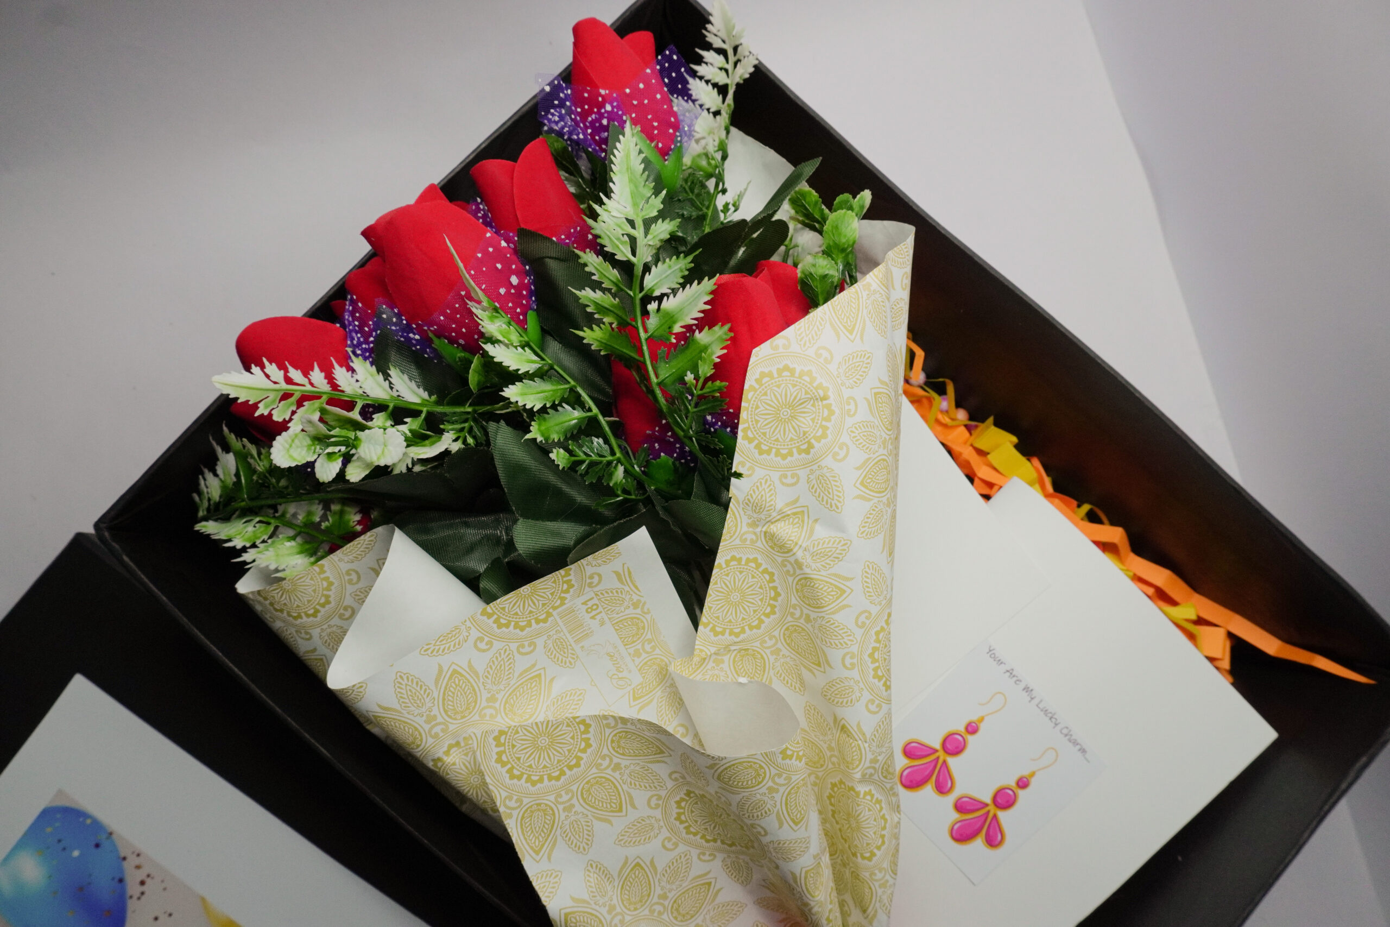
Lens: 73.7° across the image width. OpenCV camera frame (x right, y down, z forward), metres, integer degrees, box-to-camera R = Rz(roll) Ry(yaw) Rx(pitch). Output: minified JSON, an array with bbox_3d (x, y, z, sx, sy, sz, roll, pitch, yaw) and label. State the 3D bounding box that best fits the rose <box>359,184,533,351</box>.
[{"bbox_3d":[-0.090,-0.071,0.335,0.049,0.049,0.061,-41,99,-6],"label":"rose"}]

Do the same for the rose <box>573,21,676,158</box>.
[{"bbox_3d":[-0.030,-0.160,0.395,0.042,0.042,0.056,-21,93,-5],"label":"rose"}]

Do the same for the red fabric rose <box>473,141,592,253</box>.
[{"bbox_3d":[-0.067,-0.111,0.385,0.044,0.044,0.053,-31,93,-6],"label":"red fabric rose"}]

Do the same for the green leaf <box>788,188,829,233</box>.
[{"bbox_3d":[0.048,-0.106,0.390,0.013,0.006,0.021,-39,99,2],"label":"green leaf"}]

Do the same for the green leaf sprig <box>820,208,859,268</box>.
[{"bbox_3d":[0.060,-0.094,0.385,0.015,0.006,0.024,-5,105,10],"label":"green leaf sprig"}]

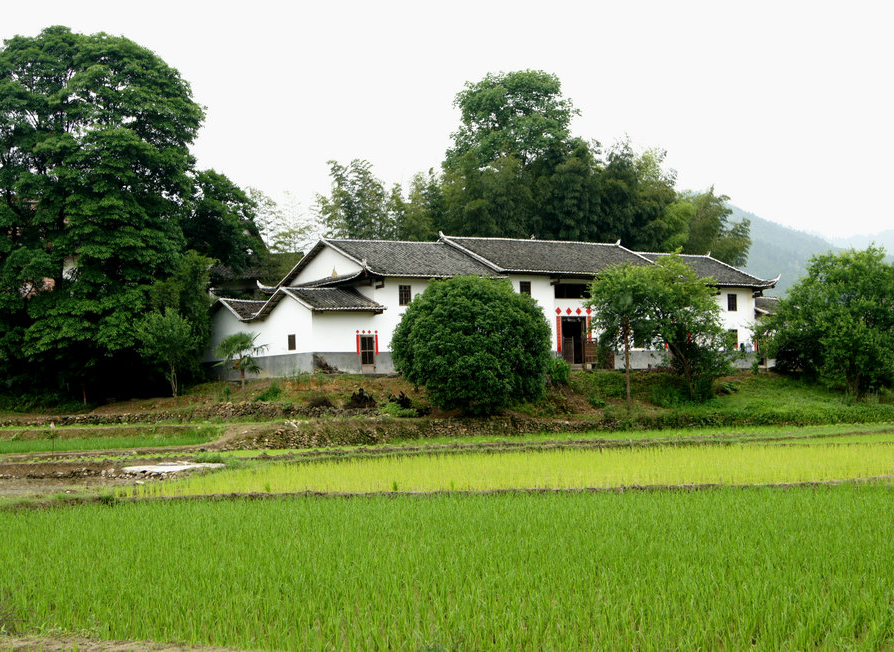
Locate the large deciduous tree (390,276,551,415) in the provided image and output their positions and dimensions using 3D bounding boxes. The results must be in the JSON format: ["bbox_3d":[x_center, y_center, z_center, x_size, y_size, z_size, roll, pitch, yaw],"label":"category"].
[{"bbox_3d":[1.247,1.043,72.000,7.899,6.983,7.800,-1,-3,0],"label":"large deciduous tree"}]

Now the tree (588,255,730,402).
[{"bbox_3d":[11.886,0.140,79.500,7.741,8.151,7.200,-1,-3,0],"label":"tree"}]

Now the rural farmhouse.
[{"bbox_3d":[4.112,-1.221,91.396,35.300,8.800,15.800,0,-3,-31],"label":"rural farmhouse"}]

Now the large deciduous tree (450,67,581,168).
[{"bbox_3d":[5.347,-9.996,111.468,11.000,20.500,10.500,-1,-3,0],"label":"large deciduous tree"}]

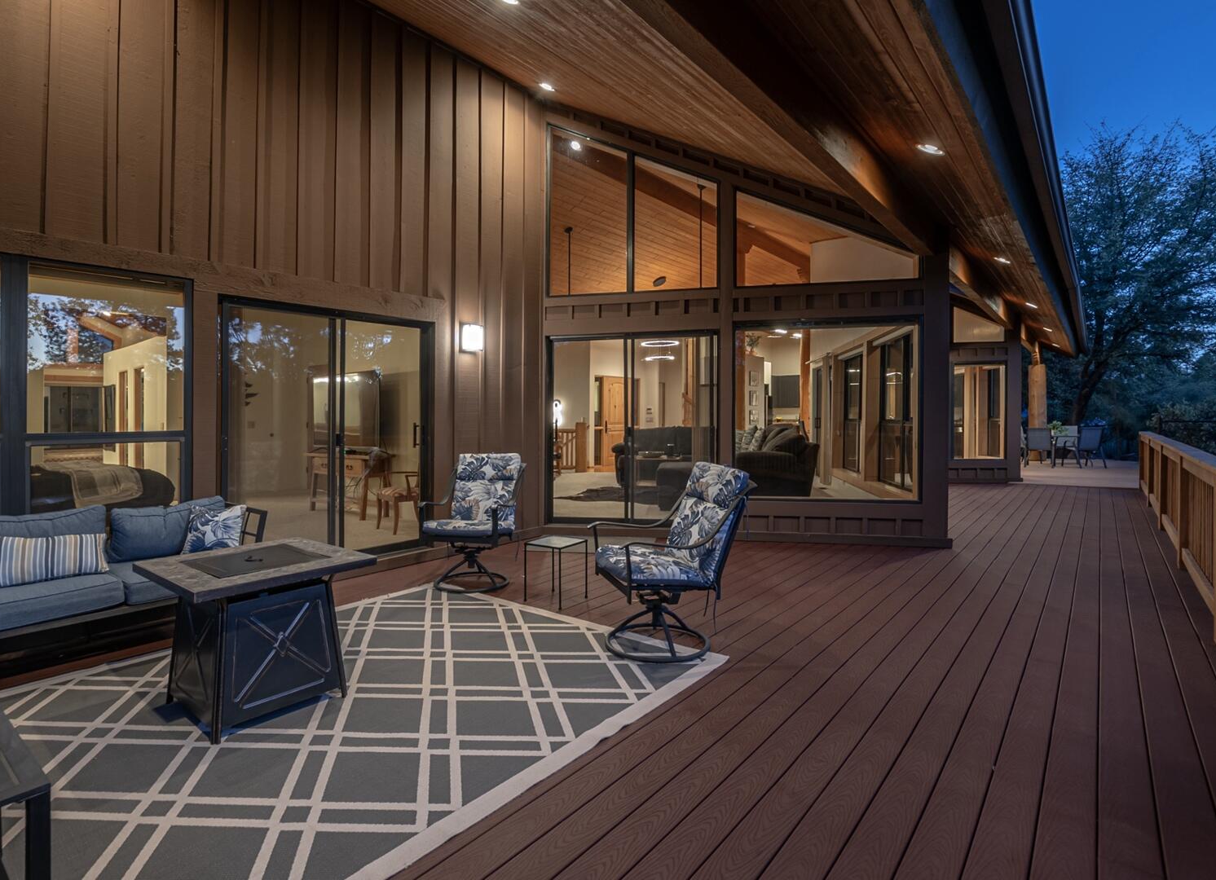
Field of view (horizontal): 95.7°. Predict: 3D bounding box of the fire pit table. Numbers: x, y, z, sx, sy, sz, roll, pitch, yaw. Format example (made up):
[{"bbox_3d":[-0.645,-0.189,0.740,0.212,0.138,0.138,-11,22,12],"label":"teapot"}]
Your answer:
[{"bbox_3d":[-1.590,0.860,2.490,0.730,0.635,0.720,1,2,38],"label":"fire pit table"}]

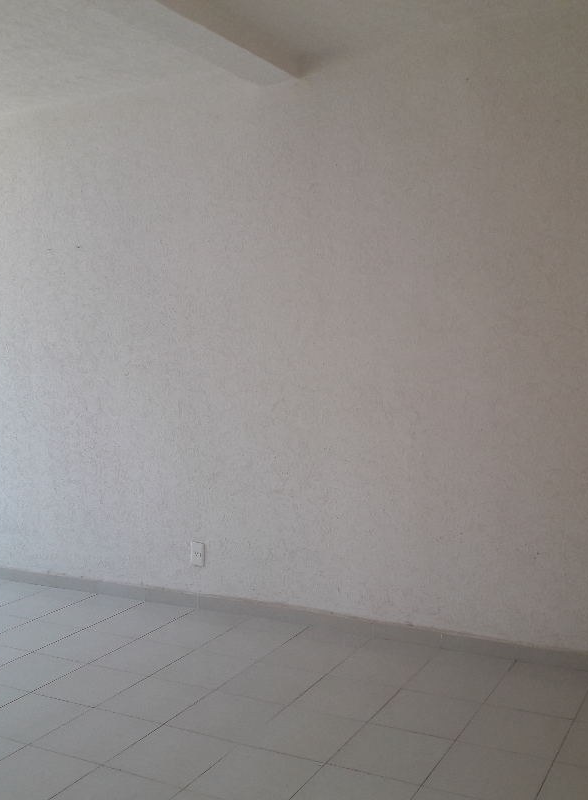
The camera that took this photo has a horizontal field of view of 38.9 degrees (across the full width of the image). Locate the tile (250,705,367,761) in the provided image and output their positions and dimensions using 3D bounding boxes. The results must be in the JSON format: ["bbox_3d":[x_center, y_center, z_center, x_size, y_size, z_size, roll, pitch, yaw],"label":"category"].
[{"bbox_3d":[0.040,1.123,2.798,0.314,0.010,0.314,1,4,28],"label":"tile"}]

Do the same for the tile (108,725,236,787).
[{"bbox_3d":[-0.374,1.099,2.568,0.300,0.010,0.300,1,4,28],"label":"tile"}]

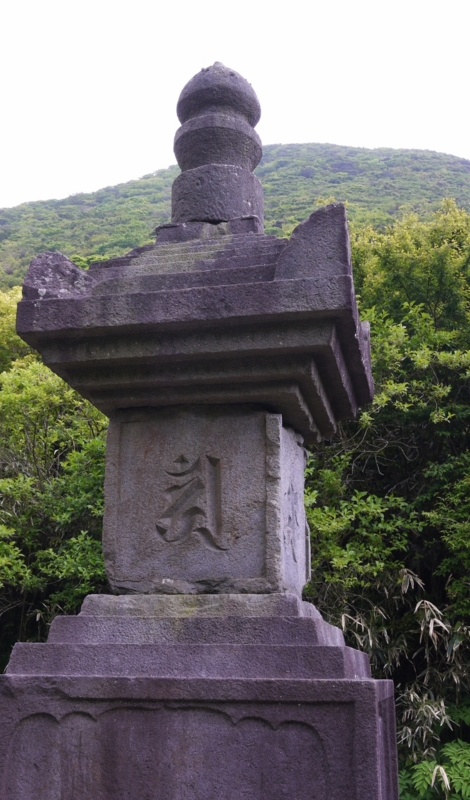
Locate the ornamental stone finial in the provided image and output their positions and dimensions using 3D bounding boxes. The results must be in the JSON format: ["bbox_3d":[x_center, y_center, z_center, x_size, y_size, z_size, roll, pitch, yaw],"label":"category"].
[{"bbox_3d":[-0.076,-1.071,3.984,0.394,0.875,0.394,0,-16,0],"label":"ornamental stone finial"}]

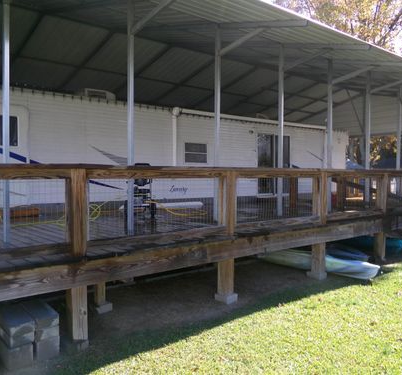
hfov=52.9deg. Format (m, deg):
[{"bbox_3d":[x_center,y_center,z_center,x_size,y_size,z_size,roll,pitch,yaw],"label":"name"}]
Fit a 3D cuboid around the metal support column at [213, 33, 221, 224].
[{"bbox_3d":[0.258,-0.993,6.350,0.064,3.100,0.064,-1,2,-39],"label":"metal support column"}]

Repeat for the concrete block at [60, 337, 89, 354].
[{"bbox_3d":[-1.180,1.480,3.809,0.195,0.110,0.195,-1,2,-39],"label":"concrete block"}]

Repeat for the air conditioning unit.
[{"bbox_3d":[-2.518,-2.042,9.511,0.770,0.330,0.670,-1,2,-39],"label":"air conditioning unit"}]

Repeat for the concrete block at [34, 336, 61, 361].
[{"bbox_3d":[-1.515,1.464,3.824,0.197,0.197,0.400,-1,2,-42],"label":"concrete block"}]

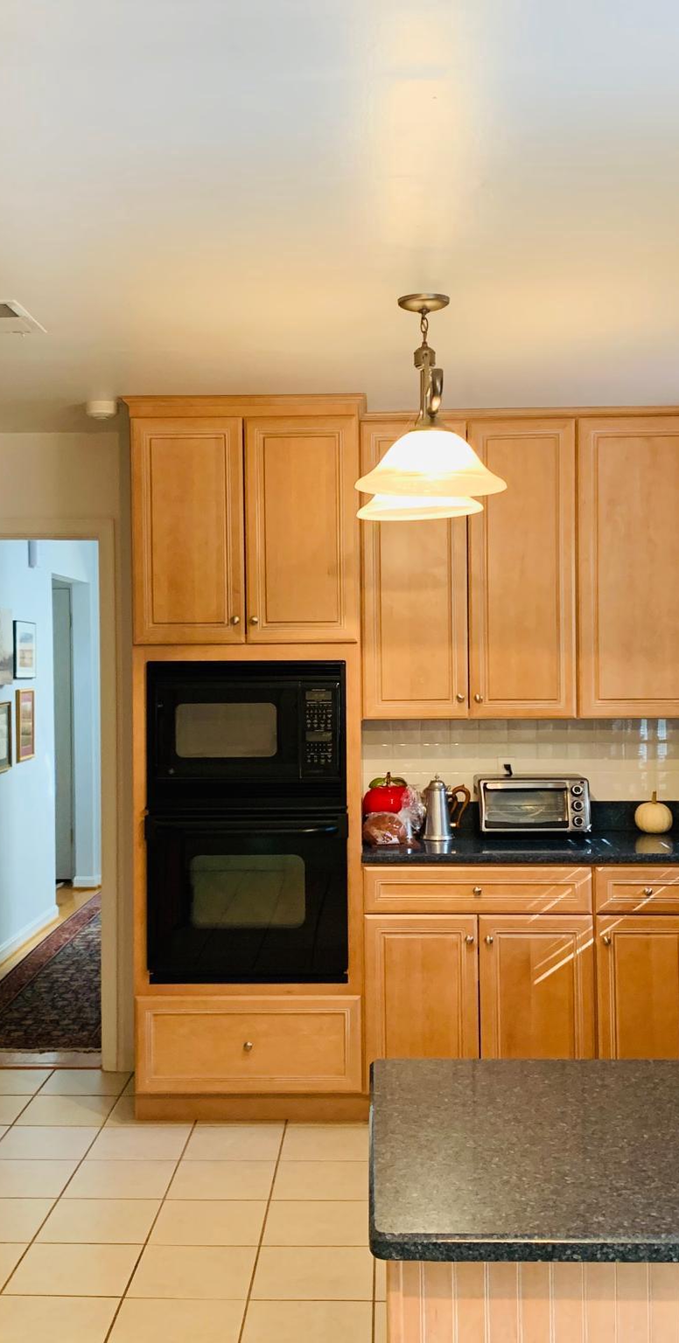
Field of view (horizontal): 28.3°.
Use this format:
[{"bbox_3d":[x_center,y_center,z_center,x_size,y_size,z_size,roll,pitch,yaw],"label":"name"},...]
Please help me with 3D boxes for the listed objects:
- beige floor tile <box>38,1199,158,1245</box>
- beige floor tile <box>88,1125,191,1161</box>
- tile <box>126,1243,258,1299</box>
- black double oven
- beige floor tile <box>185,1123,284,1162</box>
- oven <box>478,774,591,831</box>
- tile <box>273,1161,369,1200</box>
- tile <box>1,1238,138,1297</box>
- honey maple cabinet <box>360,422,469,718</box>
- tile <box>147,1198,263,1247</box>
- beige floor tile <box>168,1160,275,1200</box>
[{"bbox_3d":[-0.660,1.529,3.729,0.300,0.012,0.300,0,0,2],"label":"beige floor tile"},{"bbox_3d":[-0.640,1.527,4.339,0.300,0.012,0.300,0,0,2],"label":"beige floor tile"},{"bbox_3d":[-0.373,1.557,3.481,0.306,0.010,0.302,0,1,2],"label":"tile"},{"bbox_3d":[-0.304,0.502,4.773,0.684,1.085,0.585,0,0,2],"label":"black double oven"},{"bbox_3d":[-0.338,1.543,4.381,0.306,0.010,0.302,0,1,2],"label":"beige floor tile"},{"bbox_3d":[0.707,0.496,4.891,0.390,0.216,0.280,0,0,2],"label":"oven"},{"bbox_3d":[-0.040,1.523,4.014,0.300,0.012,0.300,0,0,2],"label":"tile"},{"bbox_3d":[-0.672,1.530,3.424,0.302,0.010,0.302,0,0,2],"label":"tile"},{"bbox_3d":[0.276,-0.366,4.929,0.381,1.065,0.325,0,0,2],"label":"honey maple cabinet"},{"bbox_3d":[-0.356,1.527,3.719,0.302,0.010,0.302,0,0,2],"label":"tile"},{"bbox_3d":[-0.346,1.525,4.025,0.302,0.010,0.302,0,0,2],"label":"beige floor tile"}]

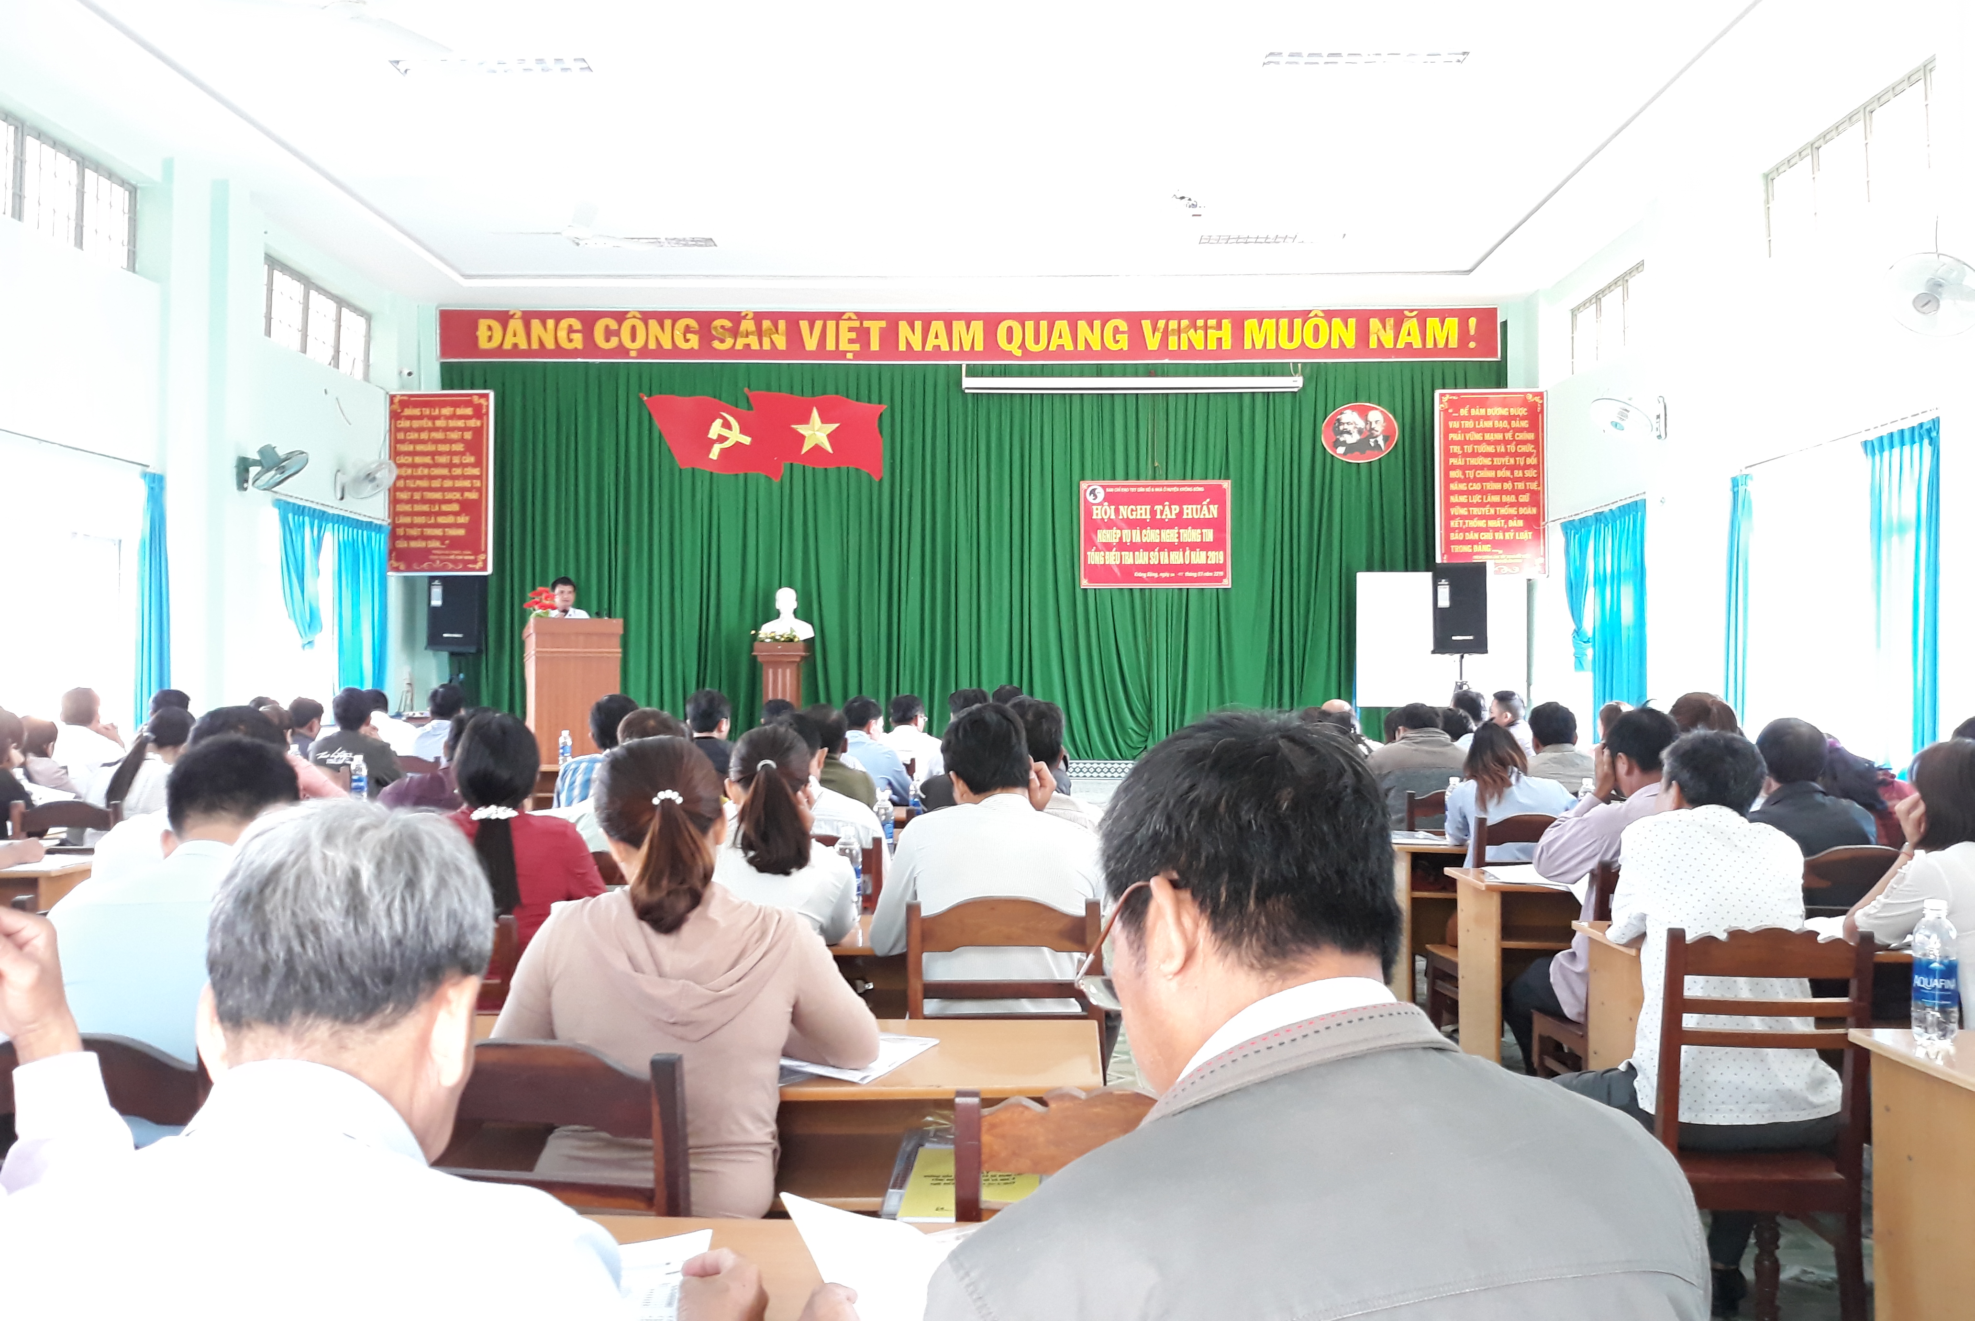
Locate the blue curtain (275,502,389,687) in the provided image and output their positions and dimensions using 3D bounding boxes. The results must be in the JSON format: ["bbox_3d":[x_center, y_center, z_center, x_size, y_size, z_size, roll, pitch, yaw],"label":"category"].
[{"bbox_3d":[-4.410,-0.177,10.520,0.140,1.650,1.620,0,-1,2],"label":"blue curtain"}]

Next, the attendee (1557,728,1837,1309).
[{"bbox_3d":[1.380,0.765,3.080,0.520,1.250,0.680,0,-1,-15],"label":"attendee"}]

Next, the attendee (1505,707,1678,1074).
[{"bbox_3d":[1.660,0.770,4.150,0.490,1.270,0.750,0,-1,-5],"label":"attendee"}]

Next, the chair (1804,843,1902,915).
[{"bbox_3d":[2.040,0.895,3.800,0.400,0.910,0.440,0,-1,2],"label":"chair"}]

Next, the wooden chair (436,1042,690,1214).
[{"bbox_3d":[-0.494,0.919,2.020,0.420,0.920,0.450,0,-1,15],"label":"wooden chair"}]

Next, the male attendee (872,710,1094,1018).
[{"bbox_3d":[0.025,0.715,3.120,0.500,1.255,0.660,0,-1,4],"label":"male attendee"}]

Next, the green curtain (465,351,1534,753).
[{"bbox_3d":[-0.112,-1.017,13.100,9.100,3.700,0.200,0,-1,1],"label":"green curtain"}]

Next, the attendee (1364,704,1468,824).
[{"bbox_3d":[1.630,0.766,5.780,0.480,1.210,0.660,0,-1,2],"label":"attendee"}]

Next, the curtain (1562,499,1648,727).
[{"bbox_3d":[4.200,-0.177,10.580,0.140,1.650,1.500,0,-1,2],"label":"curtain"}]

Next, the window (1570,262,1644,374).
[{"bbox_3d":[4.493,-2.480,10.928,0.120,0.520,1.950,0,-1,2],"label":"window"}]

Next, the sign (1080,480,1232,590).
[{"bbox_3d":[1.415,-1.053,12.900,1.265,0.905,0.030,0,-1,2],"label":"sign"}]

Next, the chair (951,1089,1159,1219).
[{"bbox_3d":[0.155,0.895,1.900,0.400,0.870,0.440,0,-1,2],"label":"chair"}]

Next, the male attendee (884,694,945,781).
[{"bbox_3d":[-0.452,0.836,8.738,0.480,1.270,0.720,0,-1,8],"label":"male attendee"}]

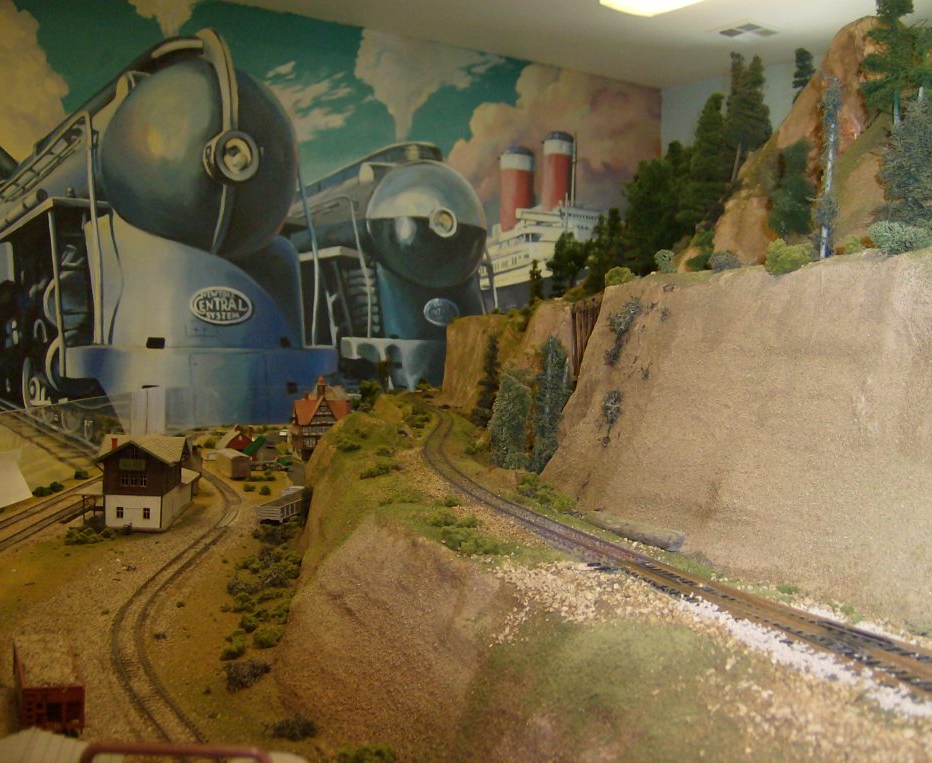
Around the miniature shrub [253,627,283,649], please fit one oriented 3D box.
[{"bbox_3d":[-0.141,0.182,0.754,0.021,0.015,0.018,0,3,0],"label":"miniature shrub"}]

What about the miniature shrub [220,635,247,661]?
[{"bbox_3d":[-0.159,0.181,0.725,0.017,0.013,0.016,0,5,0],"label":"miniature shrub"}]

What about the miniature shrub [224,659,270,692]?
[{"bbox_3d":[-0.138,0.185,0.668,0.029,0.018,0.024,0,3,0],"label":"miniature shrub"}]

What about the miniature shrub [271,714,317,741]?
[{"bbox_3d":[-0.096,0.192,0.590,0.026,0.013,0.020,0,3,0],"label":"miniature shrub"}]

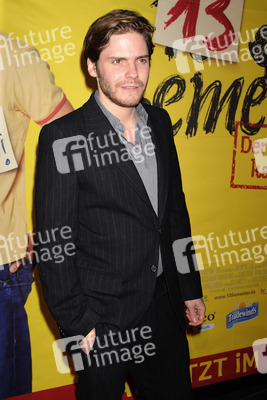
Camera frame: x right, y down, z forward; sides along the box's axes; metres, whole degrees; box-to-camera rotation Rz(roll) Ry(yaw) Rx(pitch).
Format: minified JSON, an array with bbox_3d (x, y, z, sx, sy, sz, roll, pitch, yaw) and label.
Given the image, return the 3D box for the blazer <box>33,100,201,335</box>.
[{"bbox_3d":[-0.038,0.035,1.800,0.540,0.710,0.330,-7,7,-38],"label":"blazer"}]

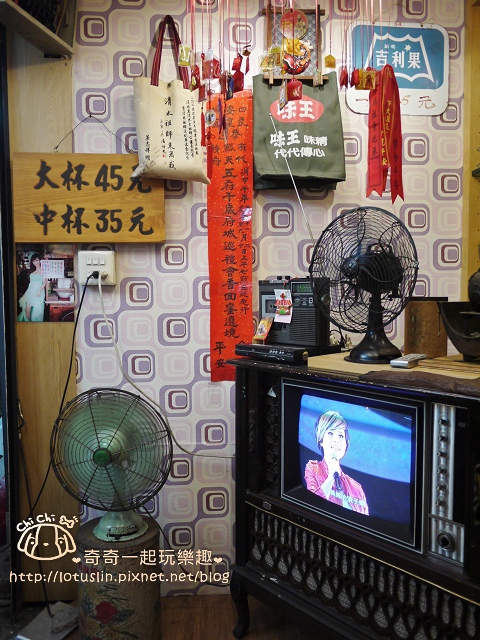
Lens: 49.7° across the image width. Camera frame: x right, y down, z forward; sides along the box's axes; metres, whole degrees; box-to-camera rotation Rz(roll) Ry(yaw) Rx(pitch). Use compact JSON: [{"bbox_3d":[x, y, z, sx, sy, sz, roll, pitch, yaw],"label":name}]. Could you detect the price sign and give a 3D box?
[{"bbox_3d":[-0.525,-0.428,1.831,0.521,0.309,0.028,-1,4,-7],"label":"price sign"}]

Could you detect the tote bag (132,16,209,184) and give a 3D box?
[{"bbox_3d":[-0.246,-0.758,1.793,0.265,0.570,0.100,-2,4,-14],"label":"tote bag"}]

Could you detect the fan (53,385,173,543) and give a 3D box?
[{"bbox_3d":[-0.378,0.429,1.592,0.367,0.451,0.265,-1,4,6],"label":"fan"}]

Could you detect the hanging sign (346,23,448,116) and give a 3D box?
[{"bbox_3d":[0.590,-0.934,1.937,0.402,0.335,0.012,-1,4,-7],"label":"hanging sign"}]

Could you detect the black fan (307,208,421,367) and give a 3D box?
[{"bbox_3d":[0.420,-0.112,1.629,0.280,0.478,0.392,-5,5,-44],"label":"black fan"}]

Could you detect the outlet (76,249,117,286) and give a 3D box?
[{"bbox_3d":[-0.507,-0.183,1.839,0.121,0.117,0.042,-1,4,-7],"label":"outlet"}]

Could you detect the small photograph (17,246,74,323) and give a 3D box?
[{"bbox_3d":[-0.689,-0.133,1.841,0.196,0.285,0.006,-1,4,-7],"label":"small photograph"}]

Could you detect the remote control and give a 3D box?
[{"bbox_3d":[0.499,0.123,1.520,0.051,0.020,0.158,2,5,39],"label":"remote control"}]

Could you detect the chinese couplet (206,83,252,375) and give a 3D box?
[{"bbox_3d":[-0.034,-0.295,1.902,0.163,1.055,0.010,-1,4,-7],"label":"chinese couplet"}]

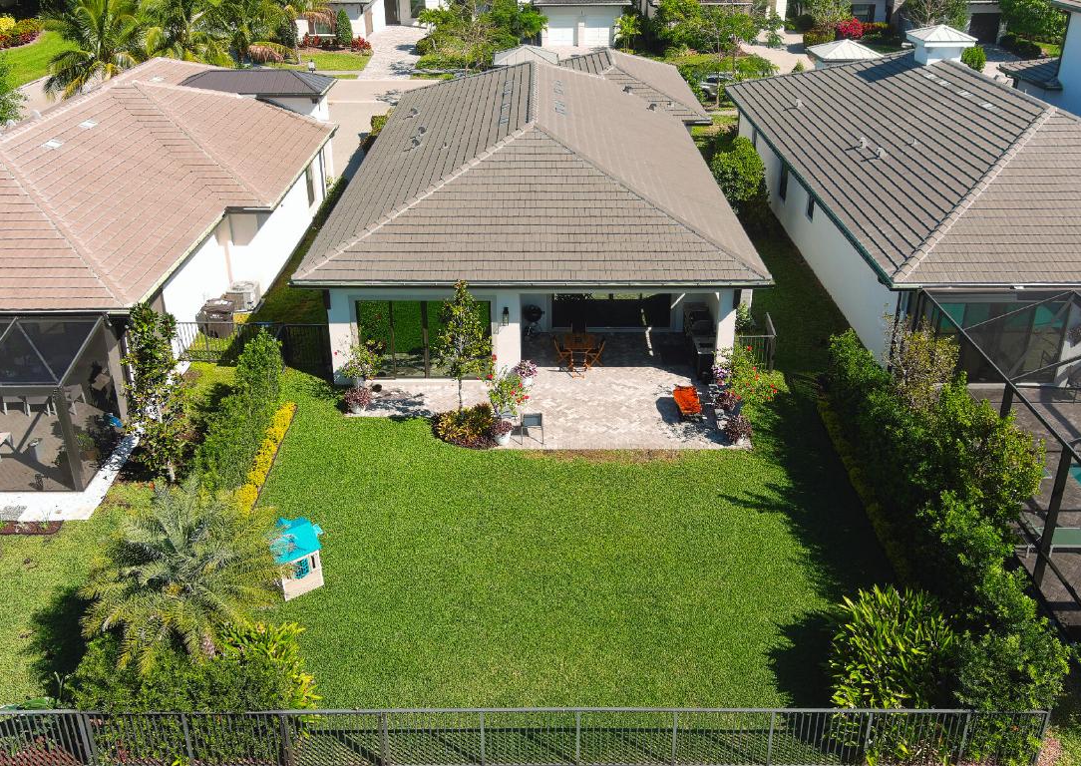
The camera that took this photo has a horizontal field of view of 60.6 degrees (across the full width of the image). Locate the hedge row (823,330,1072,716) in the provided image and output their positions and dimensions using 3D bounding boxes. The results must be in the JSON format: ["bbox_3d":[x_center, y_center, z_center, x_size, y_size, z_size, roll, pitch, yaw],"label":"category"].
[{"bbox_3d":[8.000,1.962,19.679,1.950,2.400,11.600,0,29,0],"label":"hedge row"}]

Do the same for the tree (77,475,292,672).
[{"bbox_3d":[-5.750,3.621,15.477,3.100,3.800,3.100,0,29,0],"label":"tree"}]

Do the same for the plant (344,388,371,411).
[{"bbox_3d":[-4.824,0.368,24.395,0.720,0.650,0.700,0,29,0],"label":"plant"}]

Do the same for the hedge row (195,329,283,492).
[{"bbox_3d":[-7.450,0.727,22.789,1.000,1.900,5.200,0,29,0],"label":"hedge row"}]

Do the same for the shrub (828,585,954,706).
[{"bbox_3d":[5.929,4.555,15.742,1.850,1.650,1.700,0,29,0],"label":"shrub"}]

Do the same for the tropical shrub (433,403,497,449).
[{"bbox_3d":[-1.896,0.970,23.299,1.500,0.650,1.350,0,29,0],"label":"tropical shrub"}]

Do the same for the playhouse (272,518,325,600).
[{"bbox_3d":[-4.970,3.466,18.510,1.000,1.240,1.150,-20,35,-32],"label":"playhouse"}]

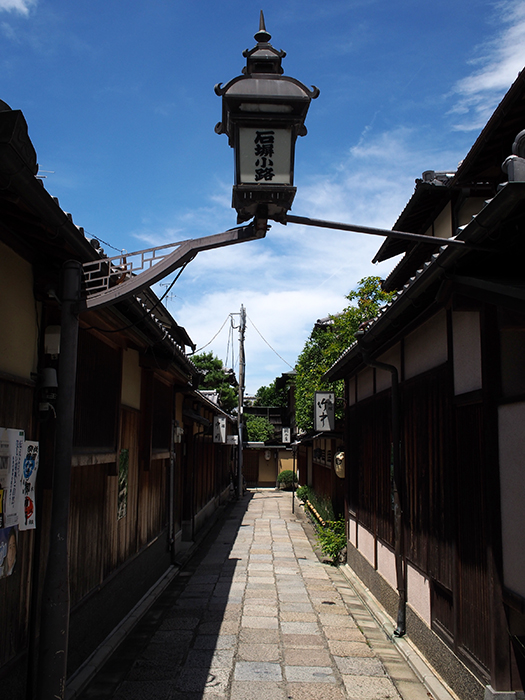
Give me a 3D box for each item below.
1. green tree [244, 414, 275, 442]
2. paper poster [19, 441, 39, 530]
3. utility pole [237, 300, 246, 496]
[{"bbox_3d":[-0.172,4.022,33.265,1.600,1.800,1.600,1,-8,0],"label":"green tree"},{"bbox_3d":[-1.394,0.811,4.100,0.015,0.530,0.270,0,-8,2],"label":"paper poster"},{"bbox_3d":[-0.797,1.892,26.495,0.320,7.430,0.320,1,-8,0],"label":"utility pole"}]

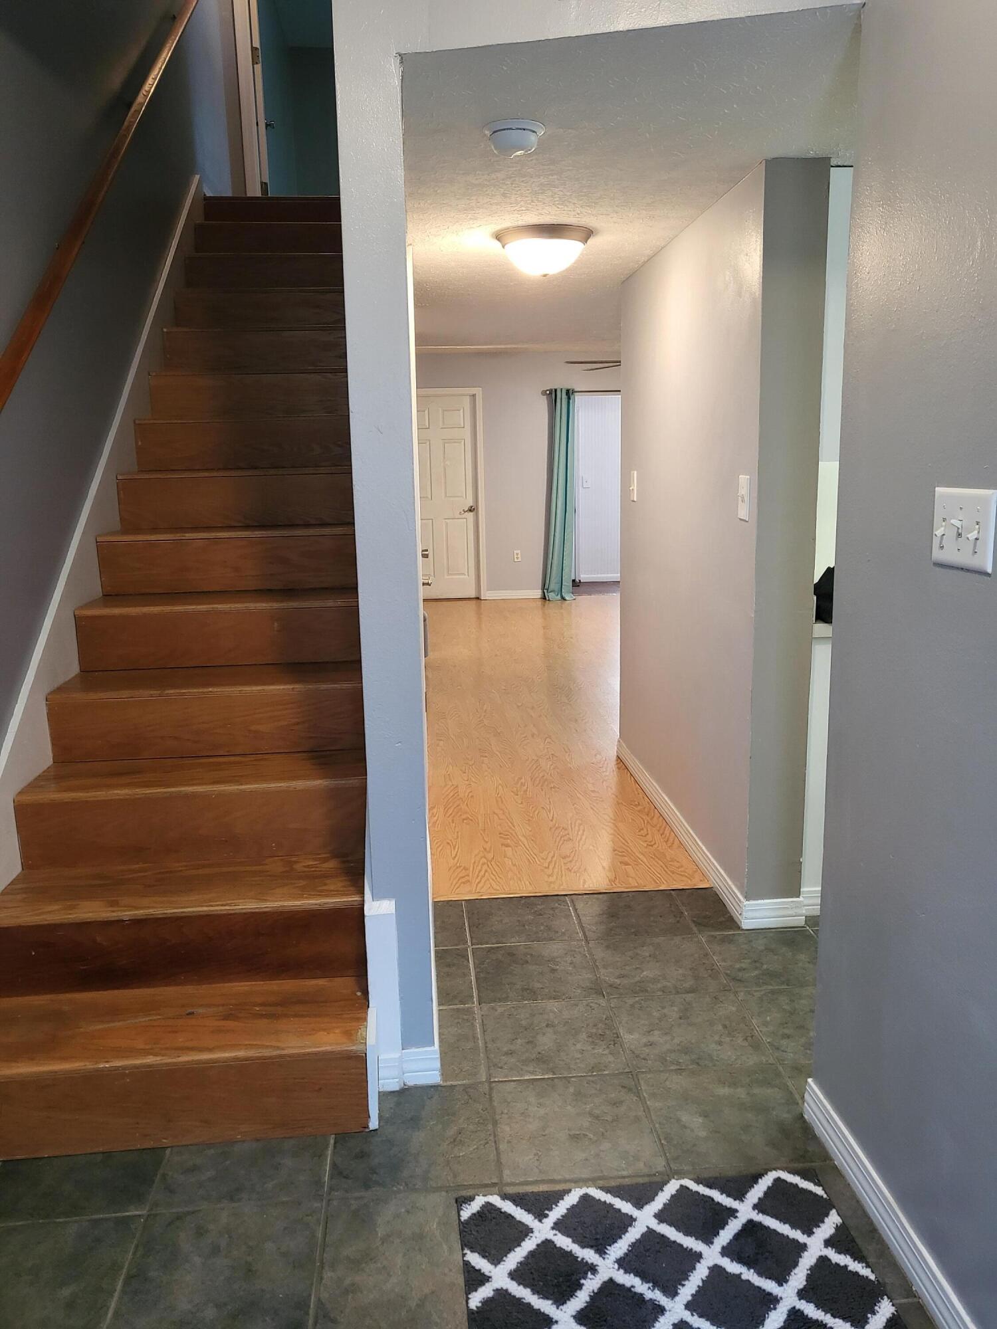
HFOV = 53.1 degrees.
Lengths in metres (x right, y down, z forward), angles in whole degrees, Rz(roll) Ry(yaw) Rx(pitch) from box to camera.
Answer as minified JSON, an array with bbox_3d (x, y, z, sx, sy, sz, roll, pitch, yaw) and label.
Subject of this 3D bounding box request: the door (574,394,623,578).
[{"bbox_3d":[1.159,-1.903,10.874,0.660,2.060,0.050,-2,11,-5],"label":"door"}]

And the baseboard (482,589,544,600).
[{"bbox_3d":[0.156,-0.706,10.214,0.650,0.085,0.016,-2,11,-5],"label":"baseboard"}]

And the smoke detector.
[{"bbox_3d":[0.036,-1.169,2.236,0.140,0.056,0.140,-2,11,-5],"label":"smoke detector"}]

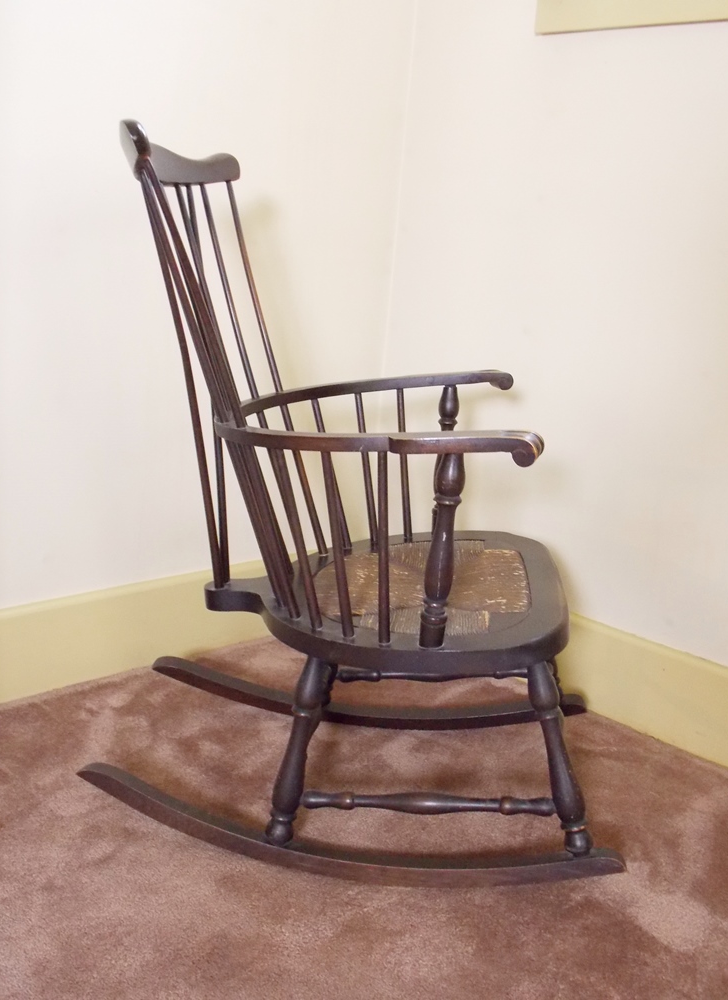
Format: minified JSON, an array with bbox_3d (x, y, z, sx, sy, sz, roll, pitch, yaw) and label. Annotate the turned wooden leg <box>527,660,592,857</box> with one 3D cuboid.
[{"bbox_3d":[0.265,0.348,1.321,0.041,0.279,0.041,-11,1,4],"label":"turned wooden leg"}]

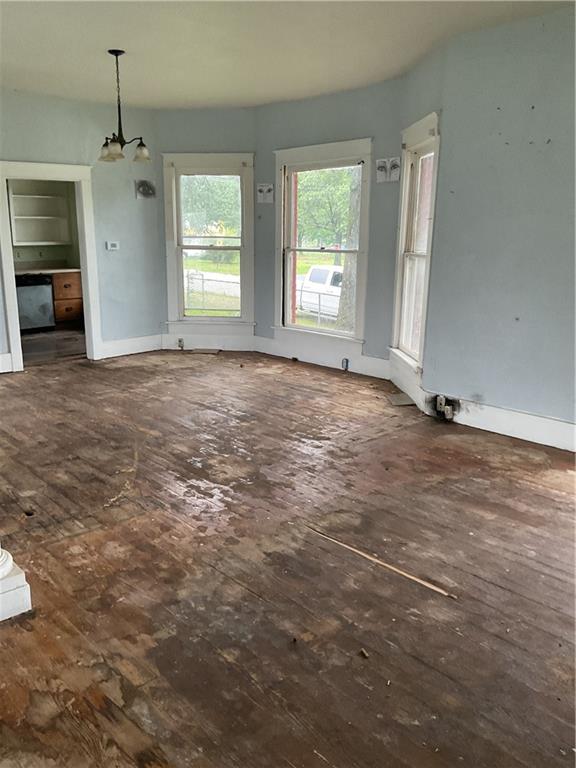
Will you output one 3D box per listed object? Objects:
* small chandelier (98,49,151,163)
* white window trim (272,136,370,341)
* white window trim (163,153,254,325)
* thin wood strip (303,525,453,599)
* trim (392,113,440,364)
[{"bbox_3d":[-1.460,-2.442,5.653,0.460,0.895,0.460,-3,13,-14],"label":"small chandelier"},{"bbox_3d":[0.369,-1.646,7.507,0.100,2.148,1.556,-11,17,-40],"label":"white window trim"},{"bbox_3d":[-1.006,-1.850,8.337,1.172,2.148,0.100,1,13,3],"label":"white window trim"},{"bbox_3d":[0.405,0.826,3.072,0.030,0.010,0.930,-11,17,-41],"label":"thin wood strip"},{"bbox_3d":[1.188,-1.312,6.076,0.100,2.148,1.095,-1,13,-5],"label":"trim"}]

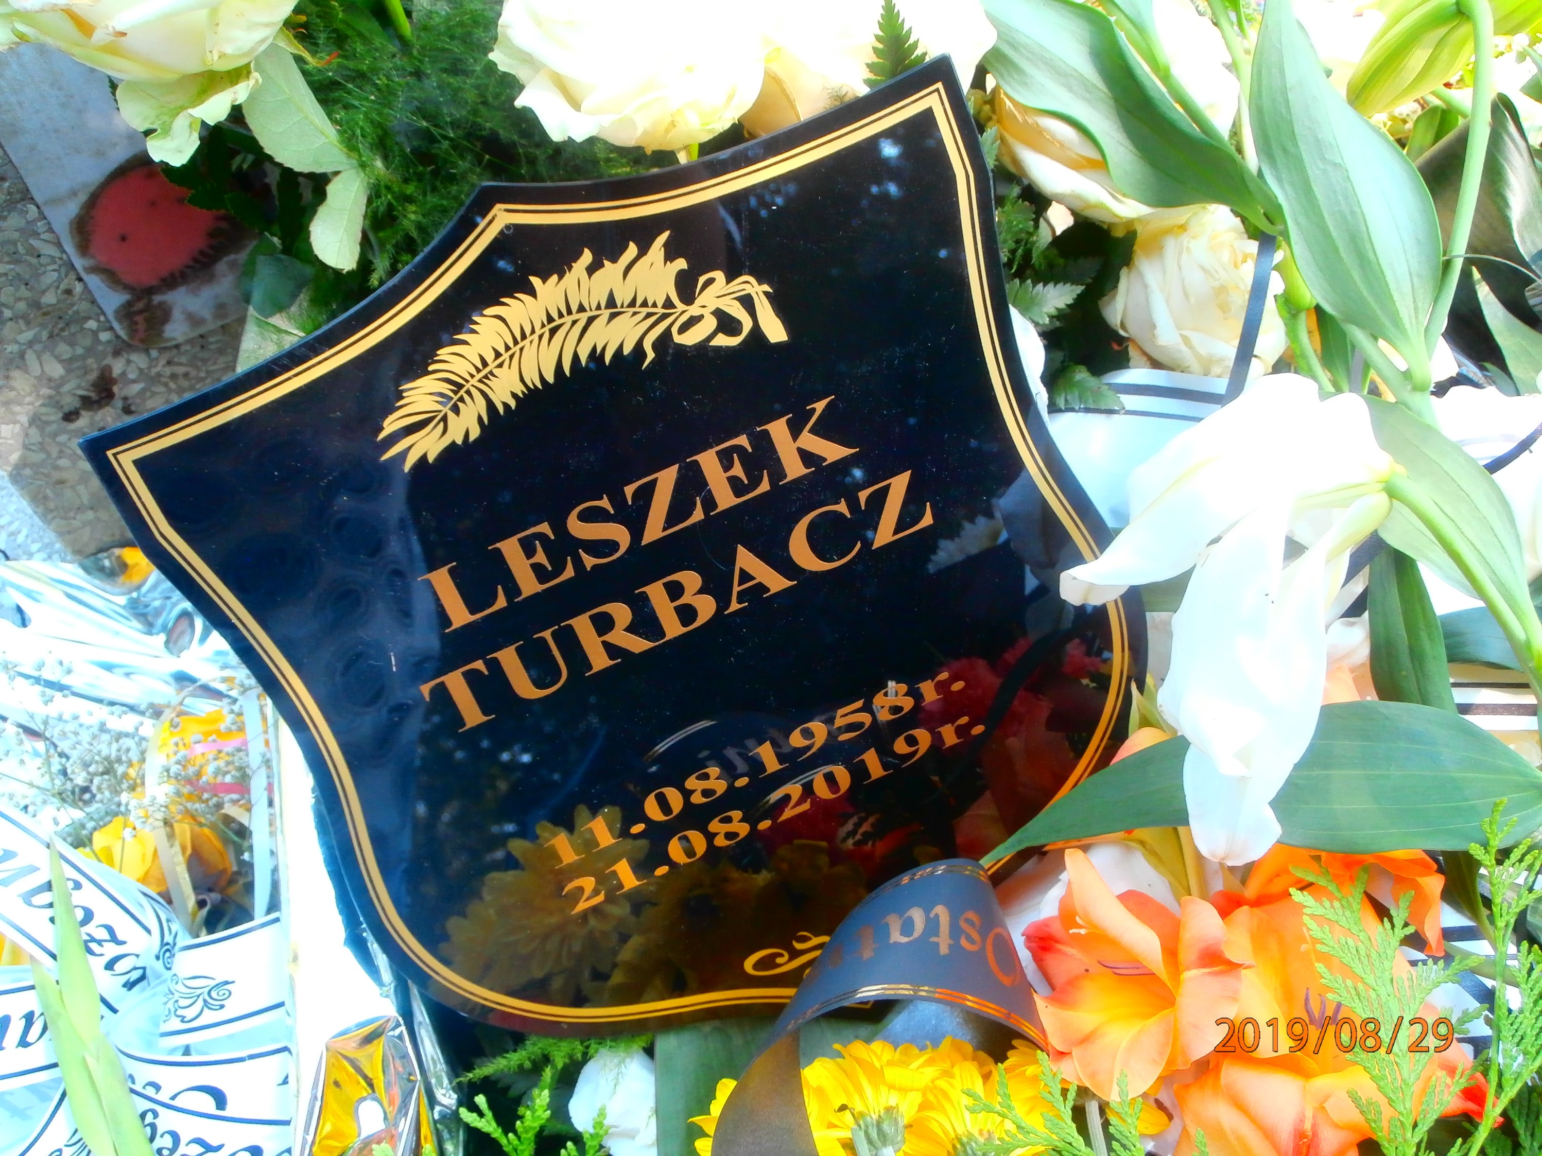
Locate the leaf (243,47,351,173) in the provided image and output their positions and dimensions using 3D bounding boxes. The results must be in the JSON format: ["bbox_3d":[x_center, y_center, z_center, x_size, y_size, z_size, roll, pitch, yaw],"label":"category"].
[{"bbox_3d":[-0.168,-0.166,0.600,0.030,0.012,0.055,-31,77,-26],"label":"leaf"}]

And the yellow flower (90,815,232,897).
[{"bbox_3d":[-0.252,0.116,0.700,0.055,0.050,0.040,-11,68,-11],"label":"yellow flower"}]

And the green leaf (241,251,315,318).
[{"bbox_3d":[-0.195,-0.116,0.670,0.024,0.008,0.027,19,90,7],"label":"green leaf"}]

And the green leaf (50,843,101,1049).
[{"bbox_3d":[-0.231,0.122,0.560,0.016,0.010,0.068,-13,90,-15],"label":"green leaf"}]

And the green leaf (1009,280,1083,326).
[{"bbox_3d":[0.104,-0.104,0.640,0.030,0.007,0.016,-13,74,-11],"label":"green leaf"}]

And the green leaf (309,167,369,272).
[{"bbox_3d":[-0.156,-0.129,0.610,0.019,0.039,0.008,8,11,-10],"label":"green leaf"}]

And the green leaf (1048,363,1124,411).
[{"bbox_3d":[0.117,-0.071,0.630,0.029,0.008,0.016,23,70,6],"label":"green leaf"}]

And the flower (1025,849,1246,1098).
[{"bbox_3d":[0.121,0.131,0.560,0.066,0.060,0.070,22,86,40],"label":"flower"}]

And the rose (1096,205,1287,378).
[{"bbox_3d":[0.160,-0.108,0.640,0.066,0.058,0.061,-18,83,-27],"label":"rose"}]

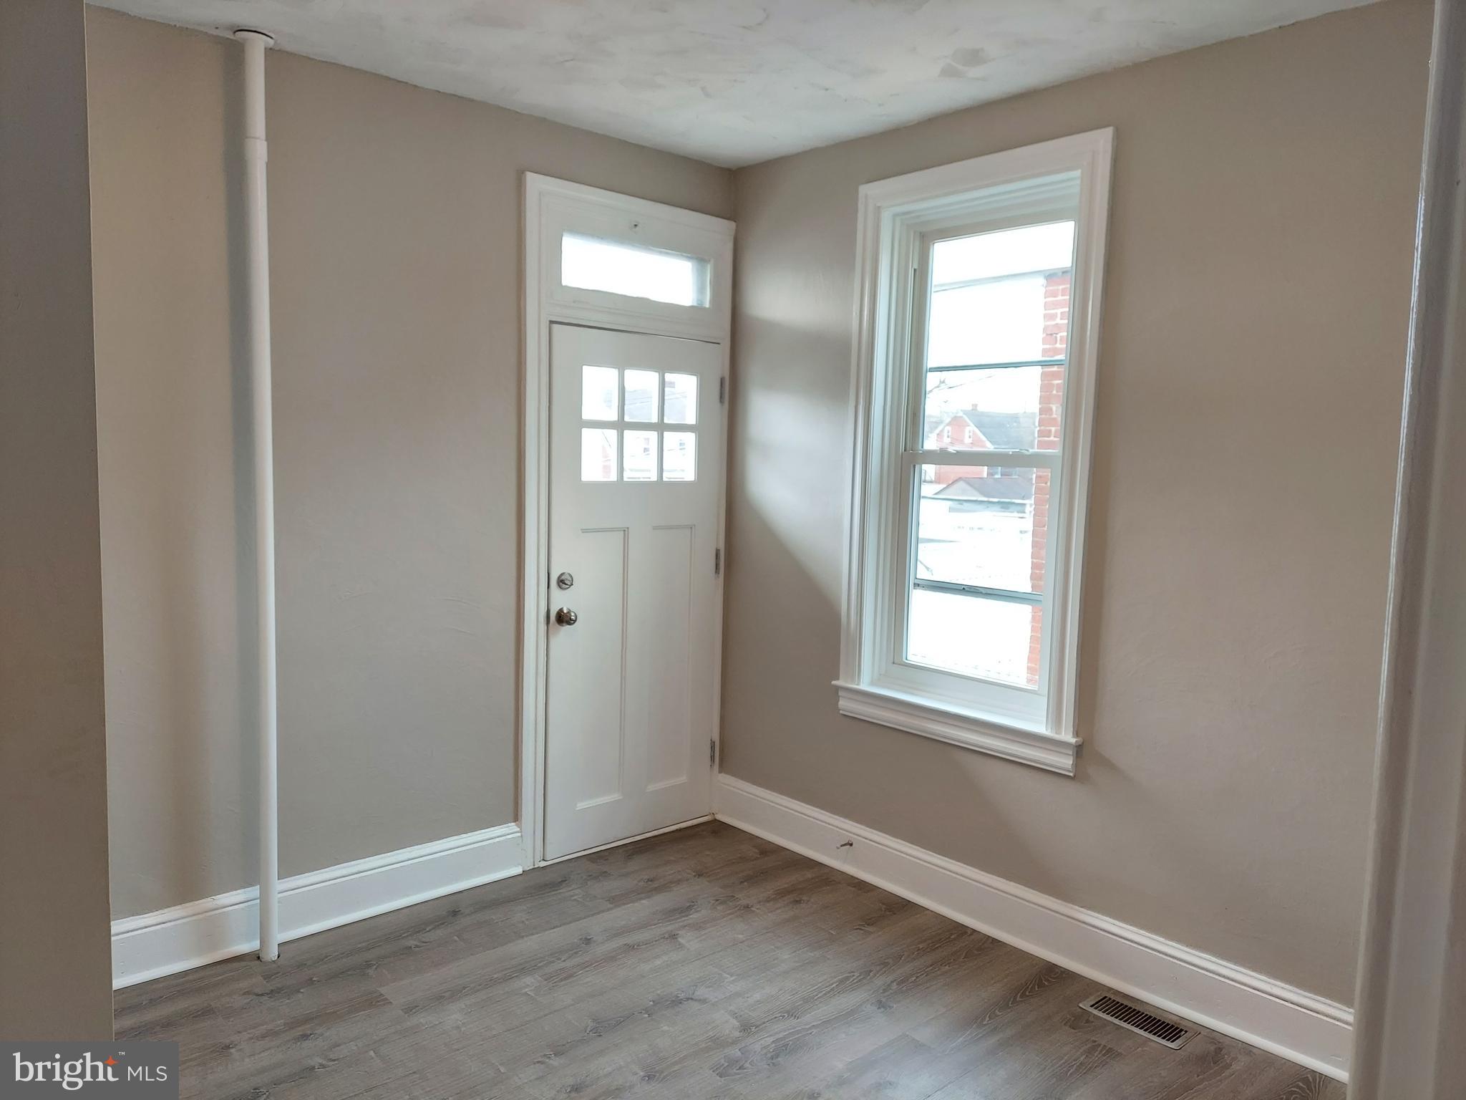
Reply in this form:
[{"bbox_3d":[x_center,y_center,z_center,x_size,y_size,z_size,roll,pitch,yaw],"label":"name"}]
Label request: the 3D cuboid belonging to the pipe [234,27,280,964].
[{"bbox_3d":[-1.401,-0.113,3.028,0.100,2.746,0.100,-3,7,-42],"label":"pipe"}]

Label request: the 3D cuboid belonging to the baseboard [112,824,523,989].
[{"bbox_3d":[-1.292,1.140,3.370,1.335,0.195,0.040,-3,7,-42],"label":"baseboard"}]

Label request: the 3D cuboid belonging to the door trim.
[{"bbox_3d":[-0.423,-0.081,4.062,0.998,2.547,0.120,-3,7,-42],"label":"door trim"}]

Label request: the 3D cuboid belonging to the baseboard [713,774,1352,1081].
[{"bbox_3d":[0.764,1.181,3.545,0.040,0.195,2.488,-3,7,-42],"label":"baseboard"}]

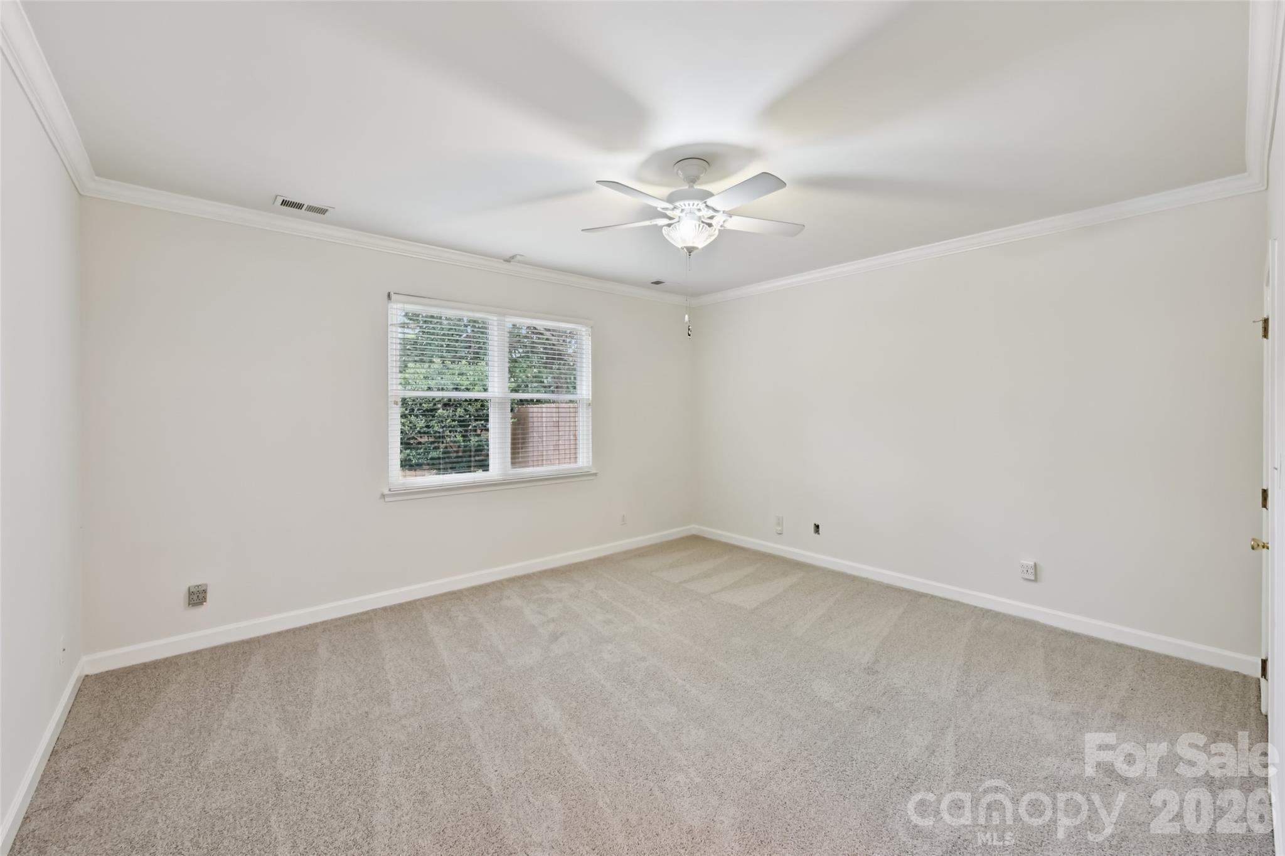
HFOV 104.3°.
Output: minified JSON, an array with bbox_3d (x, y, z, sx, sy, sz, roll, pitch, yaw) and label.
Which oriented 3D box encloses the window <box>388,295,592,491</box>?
[{"bbox_3d":[-1.208,-0.296,4.358,1.840,1.480,0.100,-2,3,-41],"label":"window"}]

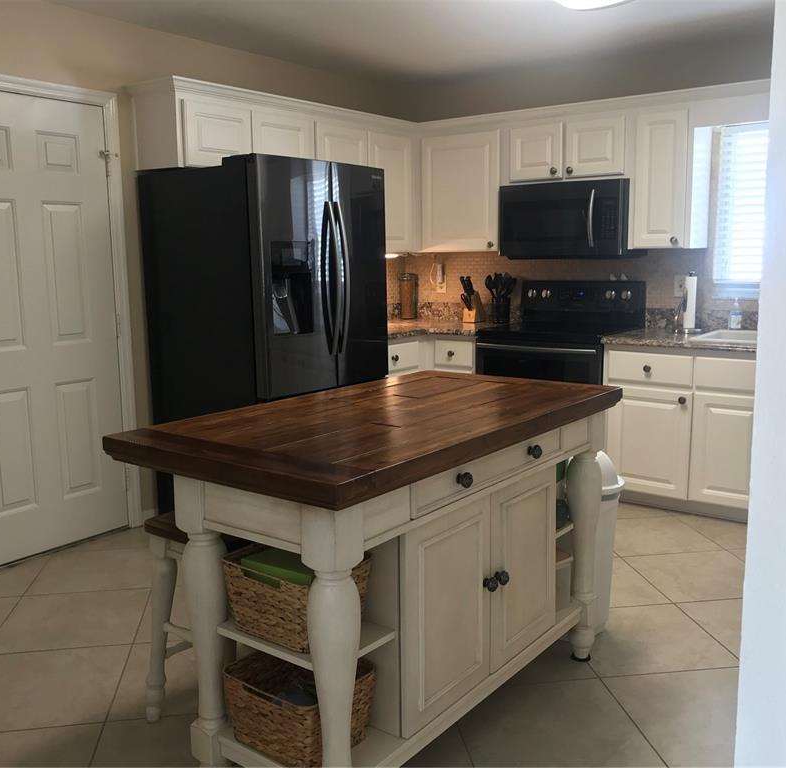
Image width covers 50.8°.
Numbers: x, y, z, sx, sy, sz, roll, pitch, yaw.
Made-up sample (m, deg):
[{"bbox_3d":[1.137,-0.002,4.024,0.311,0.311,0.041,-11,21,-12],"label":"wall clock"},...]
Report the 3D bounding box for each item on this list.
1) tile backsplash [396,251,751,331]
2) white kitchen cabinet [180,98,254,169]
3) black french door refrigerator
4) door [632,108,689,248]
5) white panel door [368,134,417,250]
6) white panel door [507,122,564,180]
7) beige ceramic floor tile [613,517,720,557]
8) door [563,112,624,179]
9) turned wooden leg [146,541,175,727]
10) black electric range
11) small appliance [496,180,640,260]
[{"bbox_3d":[1.036,-0.596,5.111,2.489,0.459,0.020,6,11,37],"label":"tile backsplash"},{"bbox_3d":[-0.976,-1.206,4.106,0.335,0.320,0.440,6,11,37],"label":"white kitchen cabinet"},{"bbox_3d":[-0.606,-0.185,4.216,0.840,1.780,0.908,6,11,37],"label":"black french door refrigerator"},{"bbox_3d":[1.424,-1.078,4.398,0.280,0.712,0.022,6,11,37],"label":"door"},{"bbox_3d":[-0.008,-1.173,5.120,0.025,0.707,0.440,6,11,37],"label":"white panel door"},{"bbox_3d":[0.833,-1.335,4.801,0.333,0.310,0.025,6,11,37],"label":"white panel door"},{"bbox_3d":[1.243,0.734,3.991,0.505,0.012,0.505,-2,9,-8],"label":"beige ceramic floor tile"},{"bbox_3d":[1.121,-1.307,4.586,0.348,0.315,0.025,6,11,37],"label":"door"},{"bbox_3d":[-0.681,0.714,2.408,0.072,0.558,0.072,11,10,36],"label":"turned wooden leg"},{"bbox_3d":[0.971,0.002,4.828,0.768,1.172,0.682,6,11,37],"label":"black electric range"},{"bbox_3d":[1.043,-0.940,4.805,0.756,0.416,0.402,6,11,37],"label":"small appliance"}]

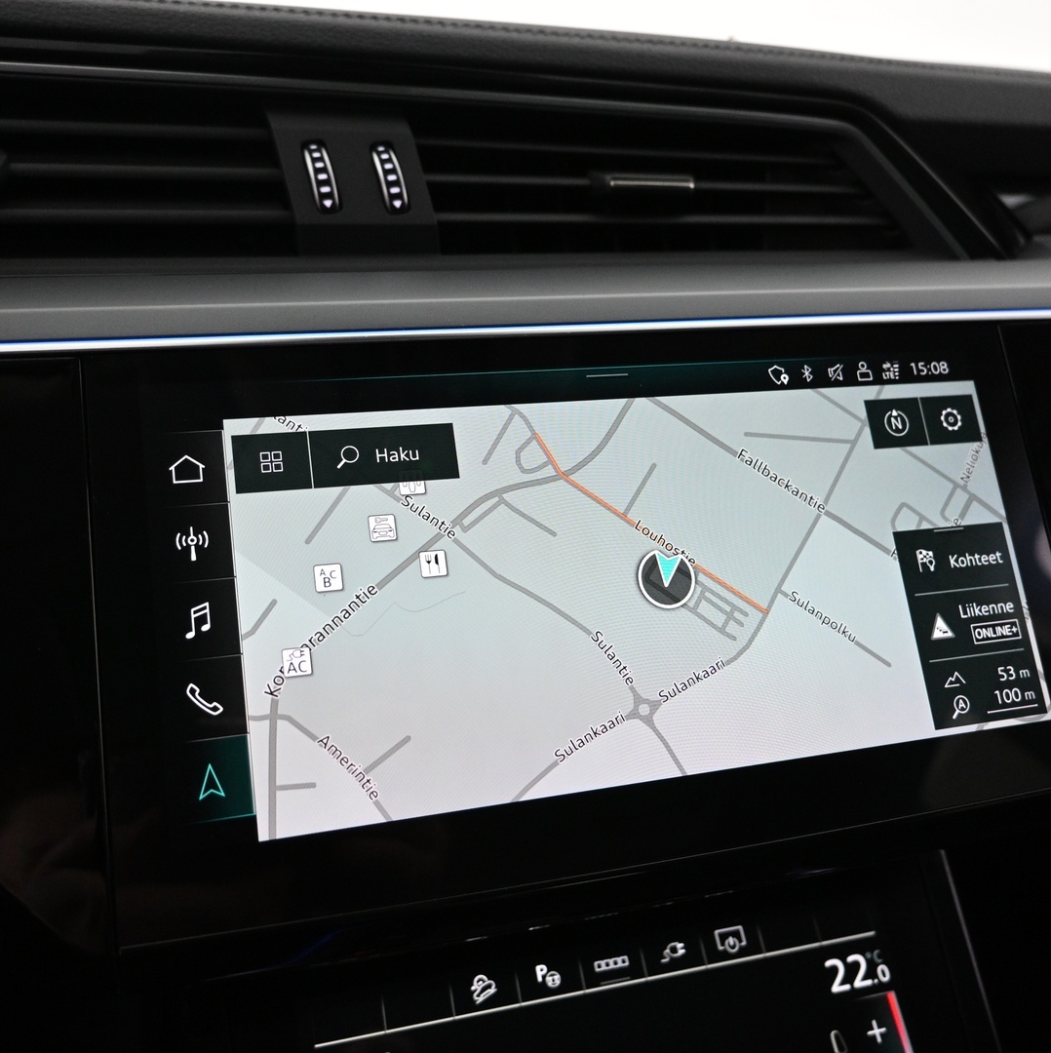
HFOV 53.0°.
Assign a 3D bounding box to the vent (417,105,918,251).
[{"bbox_3d":[0.047,-0.106,0.338,0.176,0.043,0.038,-7,0,-23],"label":"vent"}]

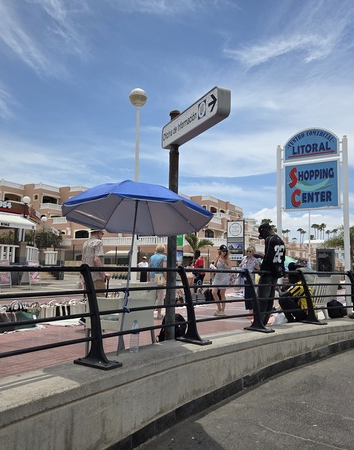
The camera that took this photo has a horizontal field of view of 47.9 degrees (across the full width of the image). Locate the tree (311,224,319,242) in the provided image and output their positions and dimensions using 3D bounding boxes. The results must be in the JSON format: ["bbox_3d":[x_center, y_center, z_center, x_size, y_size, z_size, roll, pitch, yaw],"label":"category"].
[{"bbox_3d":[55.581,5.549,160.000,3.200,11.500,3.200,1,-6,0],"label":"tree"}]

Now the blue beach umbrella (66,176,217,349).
[{"bbox_3d":[-0.521,0.466,4.377,1.740,1.860,1.740,10,-15,-17],"label":"blue beach umbrella"}]

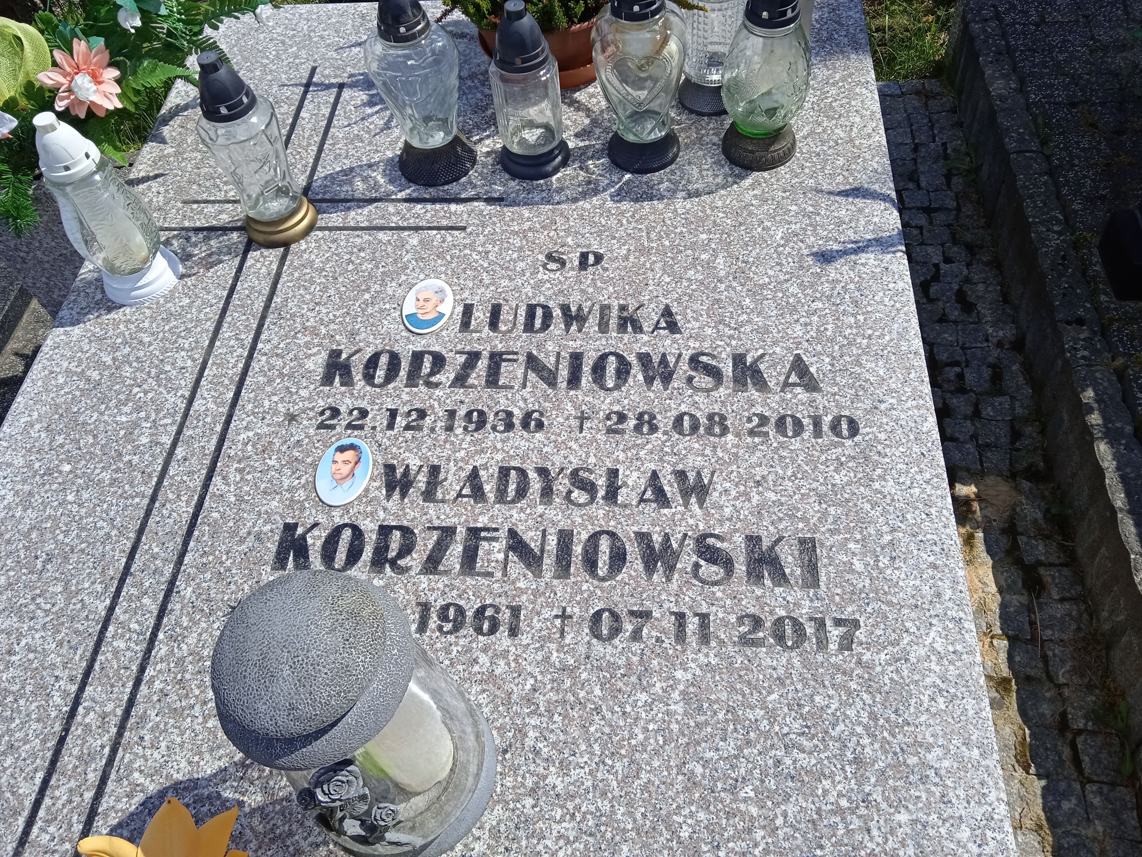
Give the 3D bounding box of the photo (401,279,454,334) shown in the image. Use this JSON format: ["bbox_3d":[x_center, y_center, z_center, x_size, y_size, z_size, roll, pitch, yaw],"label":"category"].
[{"bbox_3d":[-0.172,-0.148,1.114,0.060,0.005,0.084,1,56,6],"label":"photo"}]

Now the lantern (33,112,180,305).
[{"bbox_3d":[-0.557,-0.261,1.086,0.099,0.239,0.099,1,56,6],"label":"lantern"}]

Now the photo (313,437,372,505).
[{"bbox_3d":[-0.243,0.046,0.987,0.058,0.005,0.083,1,56,6],"label":"photo"}]

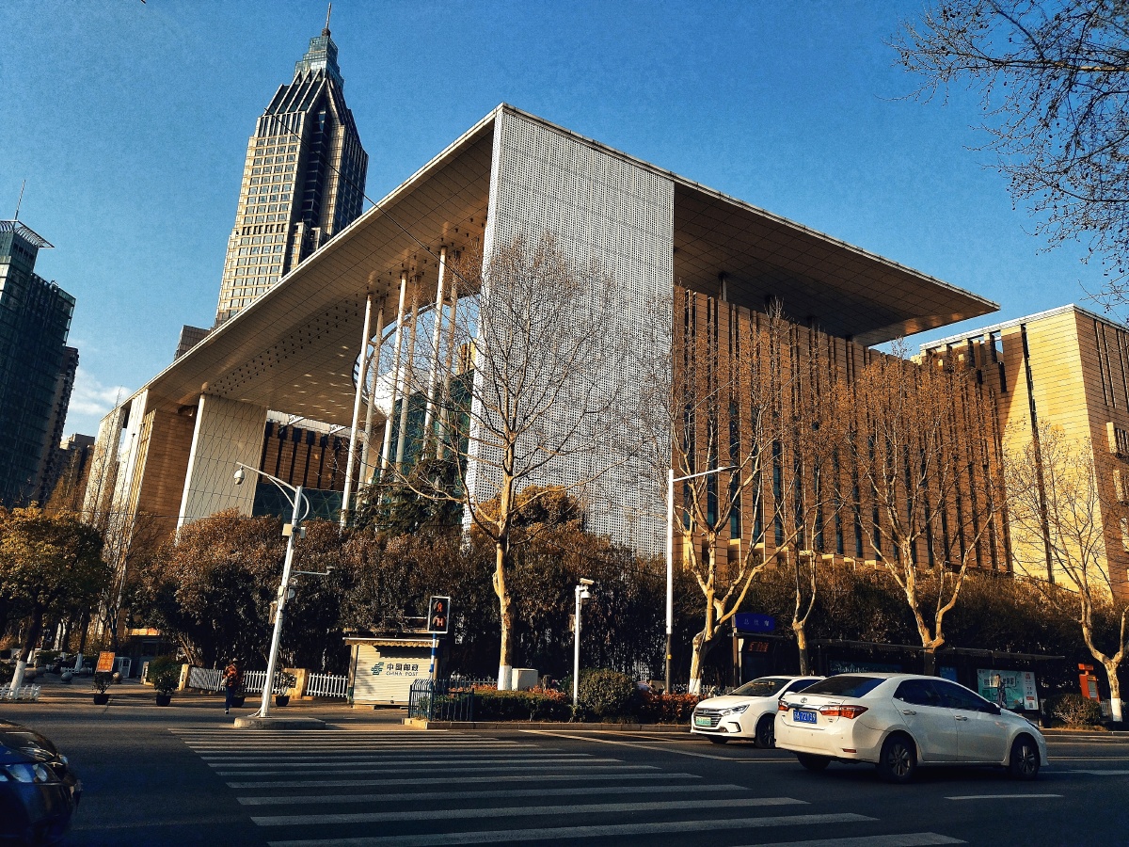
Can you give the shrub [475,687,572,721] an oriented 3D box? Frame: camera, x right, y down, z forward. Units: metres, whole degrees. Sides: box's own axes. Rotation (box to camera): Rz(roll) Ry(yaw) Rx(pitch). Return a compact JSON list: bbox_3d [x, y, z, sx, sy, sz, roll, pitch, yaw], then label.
[{"bbox_3d":[-1.111,7.647,23.900,2.950,0.850,1.100,12,-19,-29],"label":"shrub"}]

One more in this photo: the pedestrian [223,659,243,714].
[{"bbox_3d":[-9.928,7.897,26.400,0.550,1.630,0.420,2,-17,0],"label":"pedestrian"}]

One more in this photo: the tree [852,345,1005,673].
[{"bbox_3d":[13.656,3.816,33.417,5.645,14.528,5.645,-4,-18,22],"label":"tree"}]

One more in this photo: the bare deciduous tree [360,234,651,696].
[{"bbox_3d":[-1.677,0.974,25.524,7.947,14.403,7.947,4,-17,-4],"label":"bare deciduous tree"}]

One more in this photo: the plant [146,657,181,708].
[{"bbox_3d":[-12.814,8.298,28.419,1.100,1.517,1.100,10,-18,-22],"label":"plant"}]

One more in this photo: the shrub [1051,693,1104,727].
[{"bbox_3d":[21.640,12.114,37.200,1.750,1.300,1.700,11,-19,-28],"label":"shrub"}]

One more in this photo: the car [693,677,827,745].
[{"bbox_3d":[4.958,6.233,19.106,4.710,1.490,1.780,11,-18,-26],"label":"car"}]

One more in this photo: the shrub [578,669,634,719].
[{"bbox_3d":[1.213,7.733,25.017,1.450,1.434,1.520,3,-17,1],"label":"shrub"}]

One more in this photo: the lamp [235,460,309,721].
[{"bbox_3d":[-7.315,3.775,20.844,1.750,6.010,0.450,6,-17,-11],"label":"lamp"}]

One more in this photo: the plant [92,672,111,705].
[{"bbox_3d":[-15.314,8.782,29.200,0.580,1.020,0.580,2,-17,0],"label":"plant"}]

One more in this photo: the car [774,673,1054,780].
[{"bbox_3d":[5.367,4.609,13.480,4.630,1.475,1.780,11,-19,-27],"label":"car"}]

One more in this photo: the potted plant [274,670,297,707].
[{"bbox_3d":[-9.446,9.019,29.963,0.740,1.126,0.740,8,-17,-15],"label":"potted plant"}]

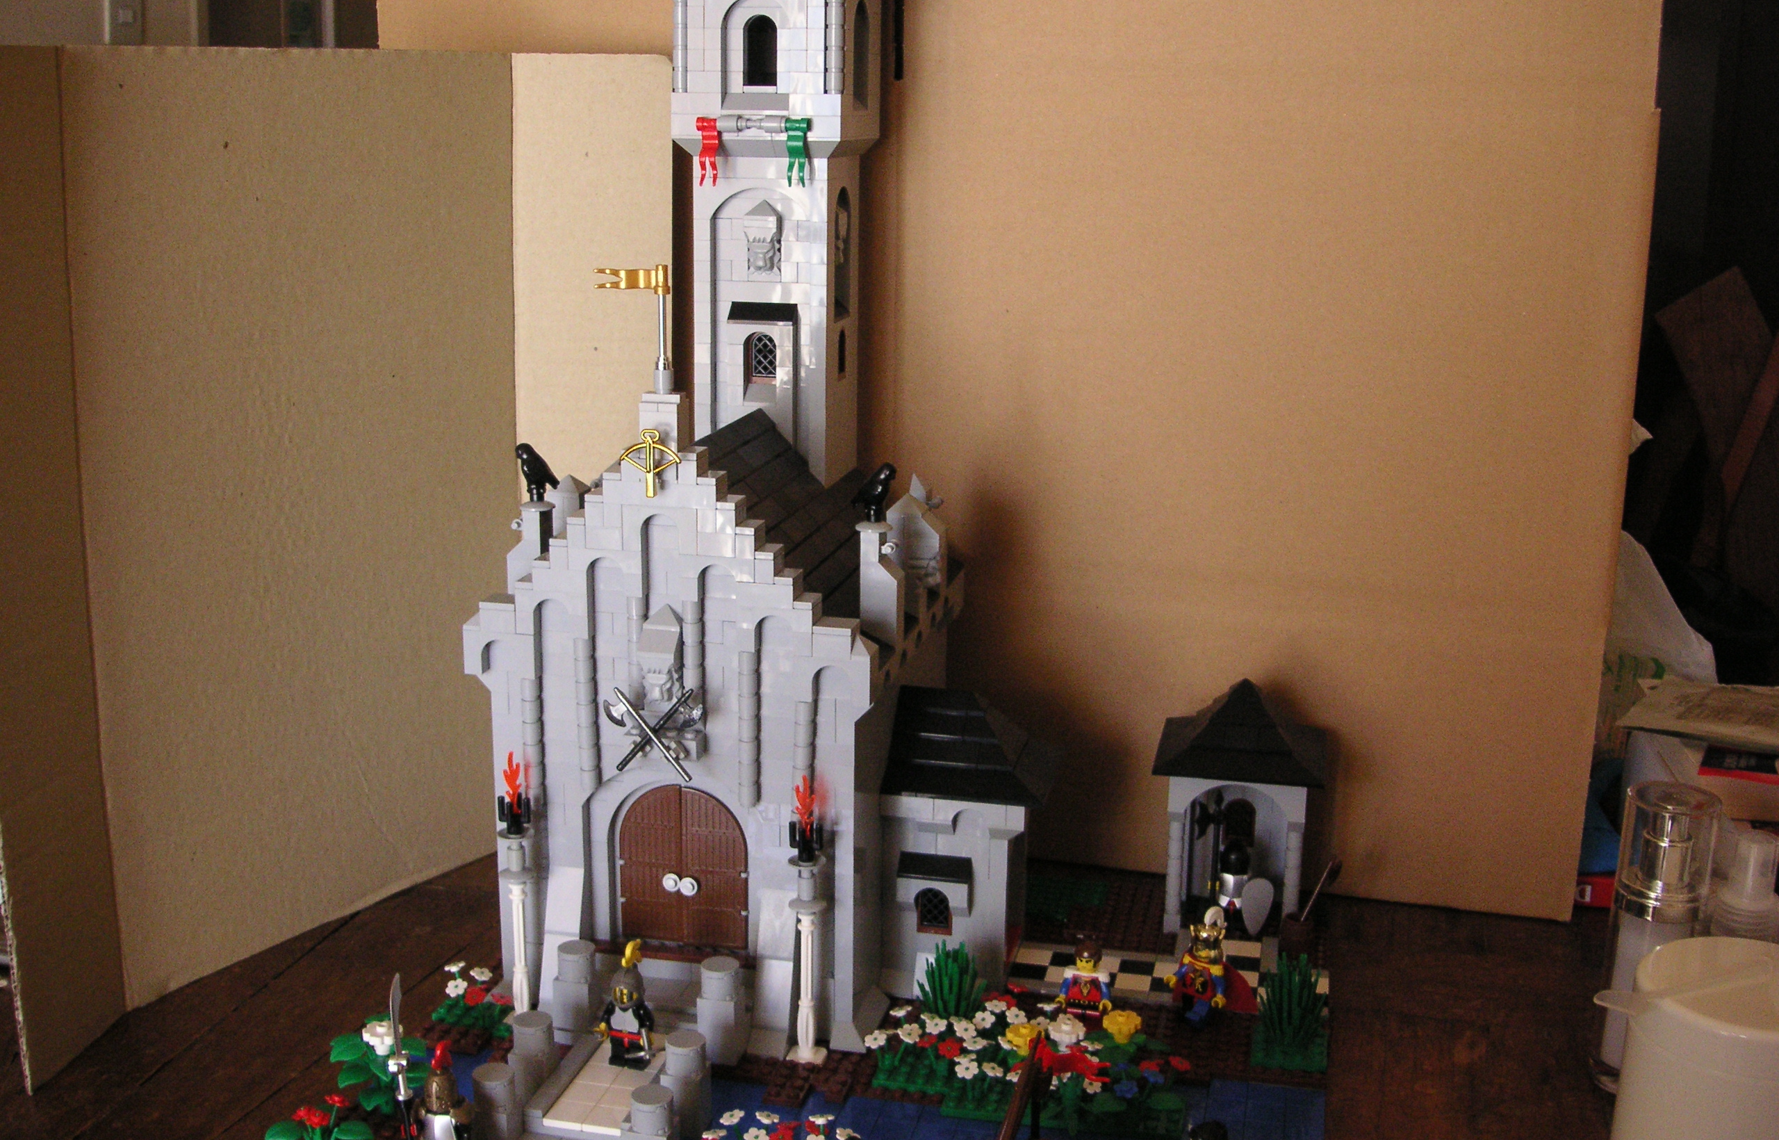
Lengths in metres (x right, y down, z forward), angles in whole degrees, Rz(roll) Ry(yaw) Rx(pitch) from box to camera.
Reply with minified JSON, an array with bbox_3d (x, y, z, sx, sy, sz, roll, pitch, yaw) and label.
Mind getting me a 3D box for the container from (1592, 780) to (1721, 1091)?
[{"bbox_3d":[0.331,0.158,0.820,0.044,0.127,0.044,4,14,12],"label":"container"}]

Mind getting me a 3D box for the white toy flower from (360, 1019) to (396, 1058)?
[{"bbox_3d":[-0.204,0.189,0.768,0.016,0.011,0.016,4,14,12],"label":"white toy flower"}]

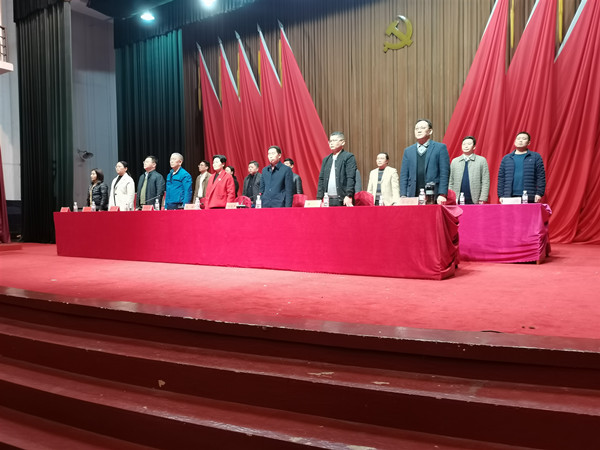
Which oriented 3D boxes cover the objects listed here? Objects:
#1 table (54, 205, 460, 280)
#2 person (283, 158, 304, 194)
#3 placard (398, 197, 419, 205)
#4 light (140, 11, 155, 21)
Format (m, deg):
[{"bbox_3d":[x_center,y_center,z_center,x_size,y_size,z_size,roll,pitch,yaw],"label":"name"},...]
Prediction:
[{"bbox_3d":[-1.125,0.150,6.939,6.650,0.760,0.820,0,2,31],"label":"table"},{"bbox_3d":[-0.144,-0.402,9.019,0.480,1.670,0.310,0,2,31],"label":"person"},{"bbox_3d":[1.168,-0.245,5.154,0.210,0.090,0.085,0,2,32],"label":"placard"},{"bbox_3d":[-3.694,-5.075,11.757,0.280,0.220,0.260,0,2,31],"label":"light"}]

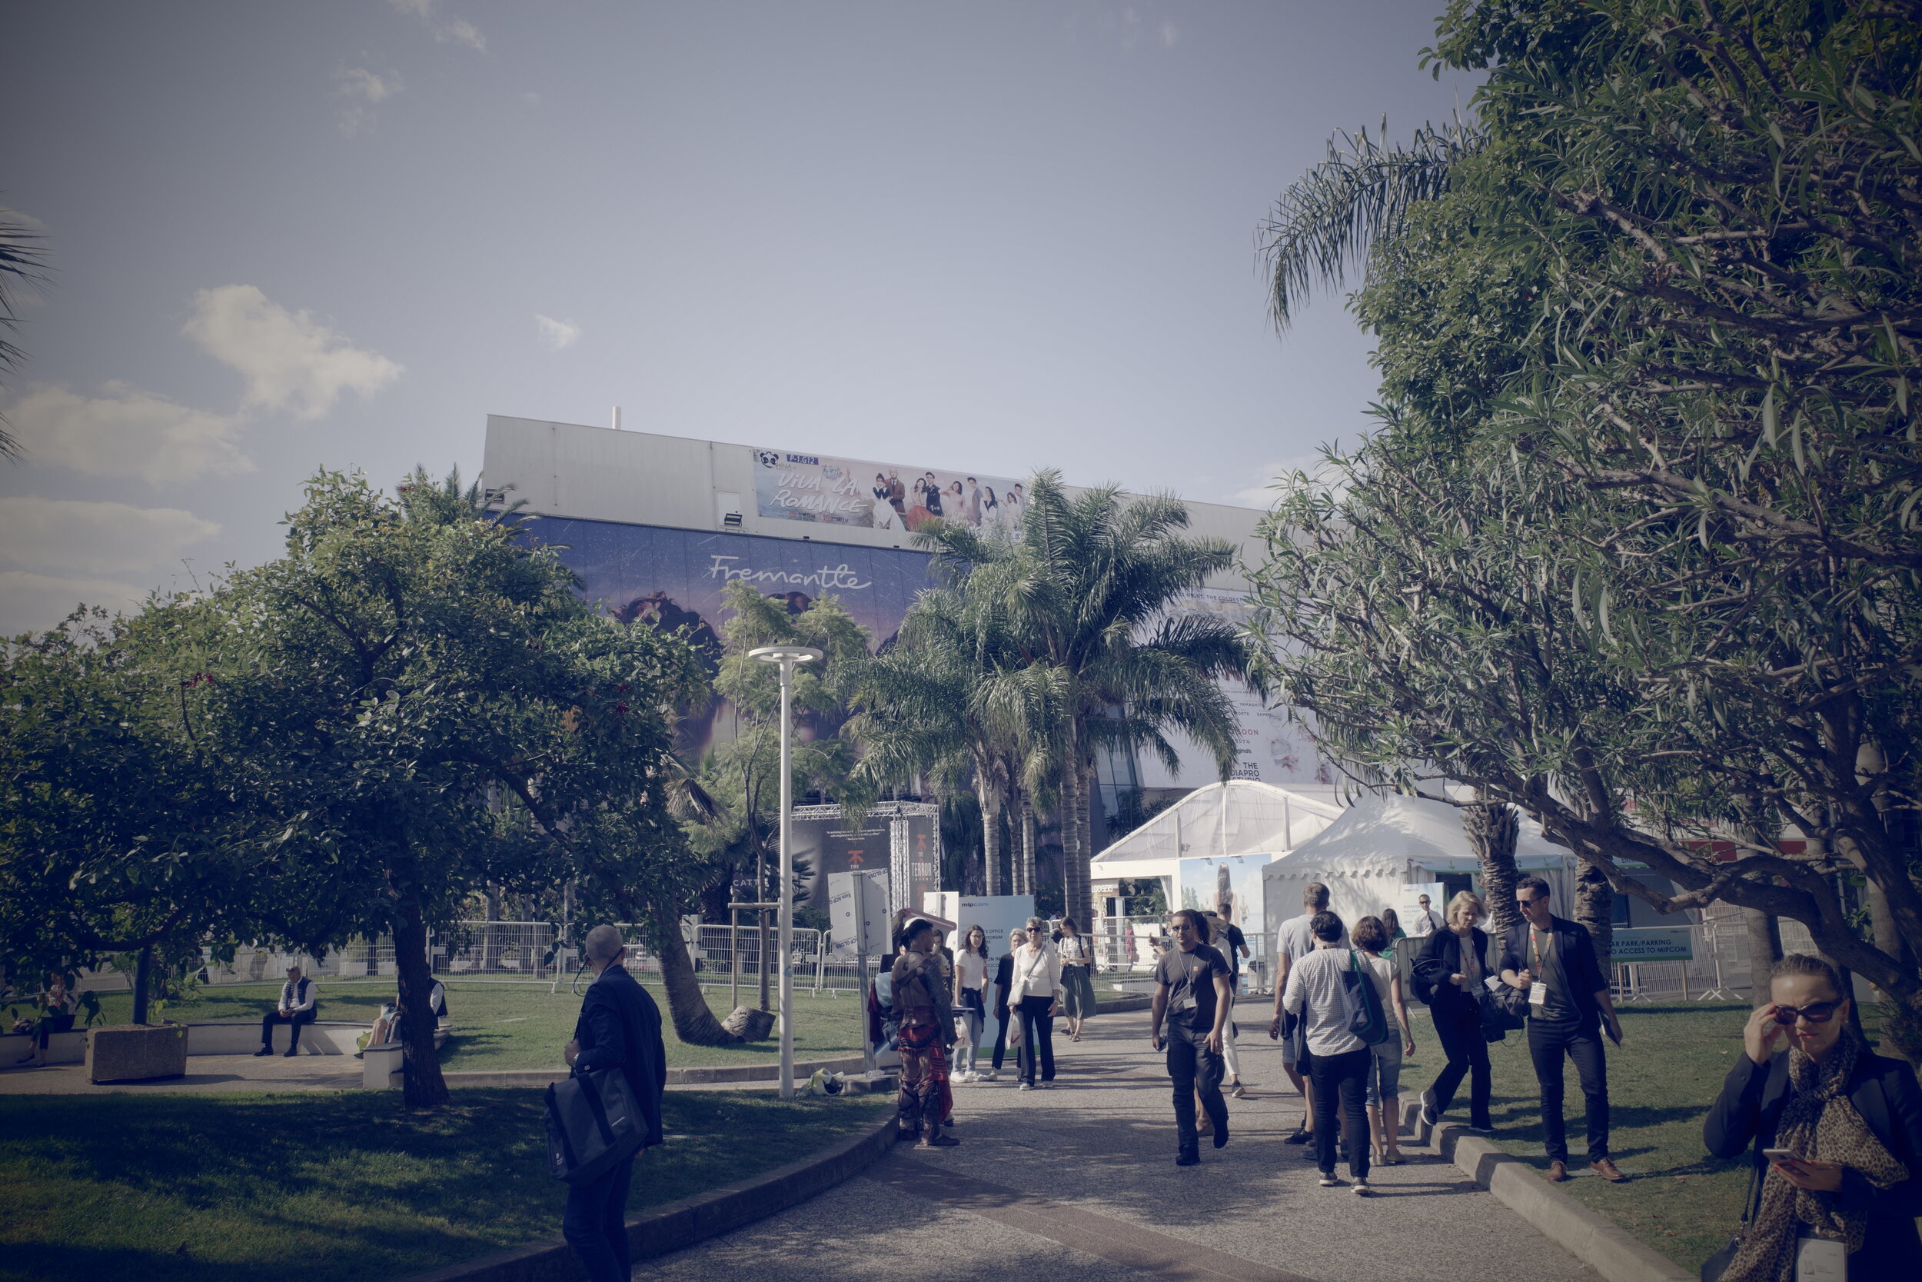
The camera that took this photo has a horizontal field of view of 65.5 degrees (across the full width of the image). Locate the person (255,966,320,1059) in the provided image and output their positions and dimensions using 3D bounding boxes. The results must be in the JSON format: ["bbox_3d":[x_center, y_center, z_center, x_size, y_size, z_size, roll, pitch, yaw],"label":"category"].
[{"bbox_3d":[-9.485,5.116,20.864,0.620,1.260,0.820,-4,-11,14],"label":"person"}]

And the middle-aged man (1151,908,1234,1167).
[{"bbox_3d":[1.629,2.762,10.586,0.530,1.710,0.450,-4,-11,15],"label":"middle-aged man"}]

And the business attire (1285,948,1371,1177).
[{"bbox_3d":[2.288,2.608,9.388,0.510,1.380,0.360,-1,-10,-3],"label":"business attire"}]

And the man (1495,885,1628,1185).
[{"bbox_3d":[3.610,2.297,9.000,0.680,1.800,0.450,-8,-12,33],"label":"man"}]

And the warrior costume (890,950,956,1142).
[{"bbox_3d":[-0.299,3.153,11.696,0.450,1.450,0.500,8,-14,-41],"label":"warrior costume"}]

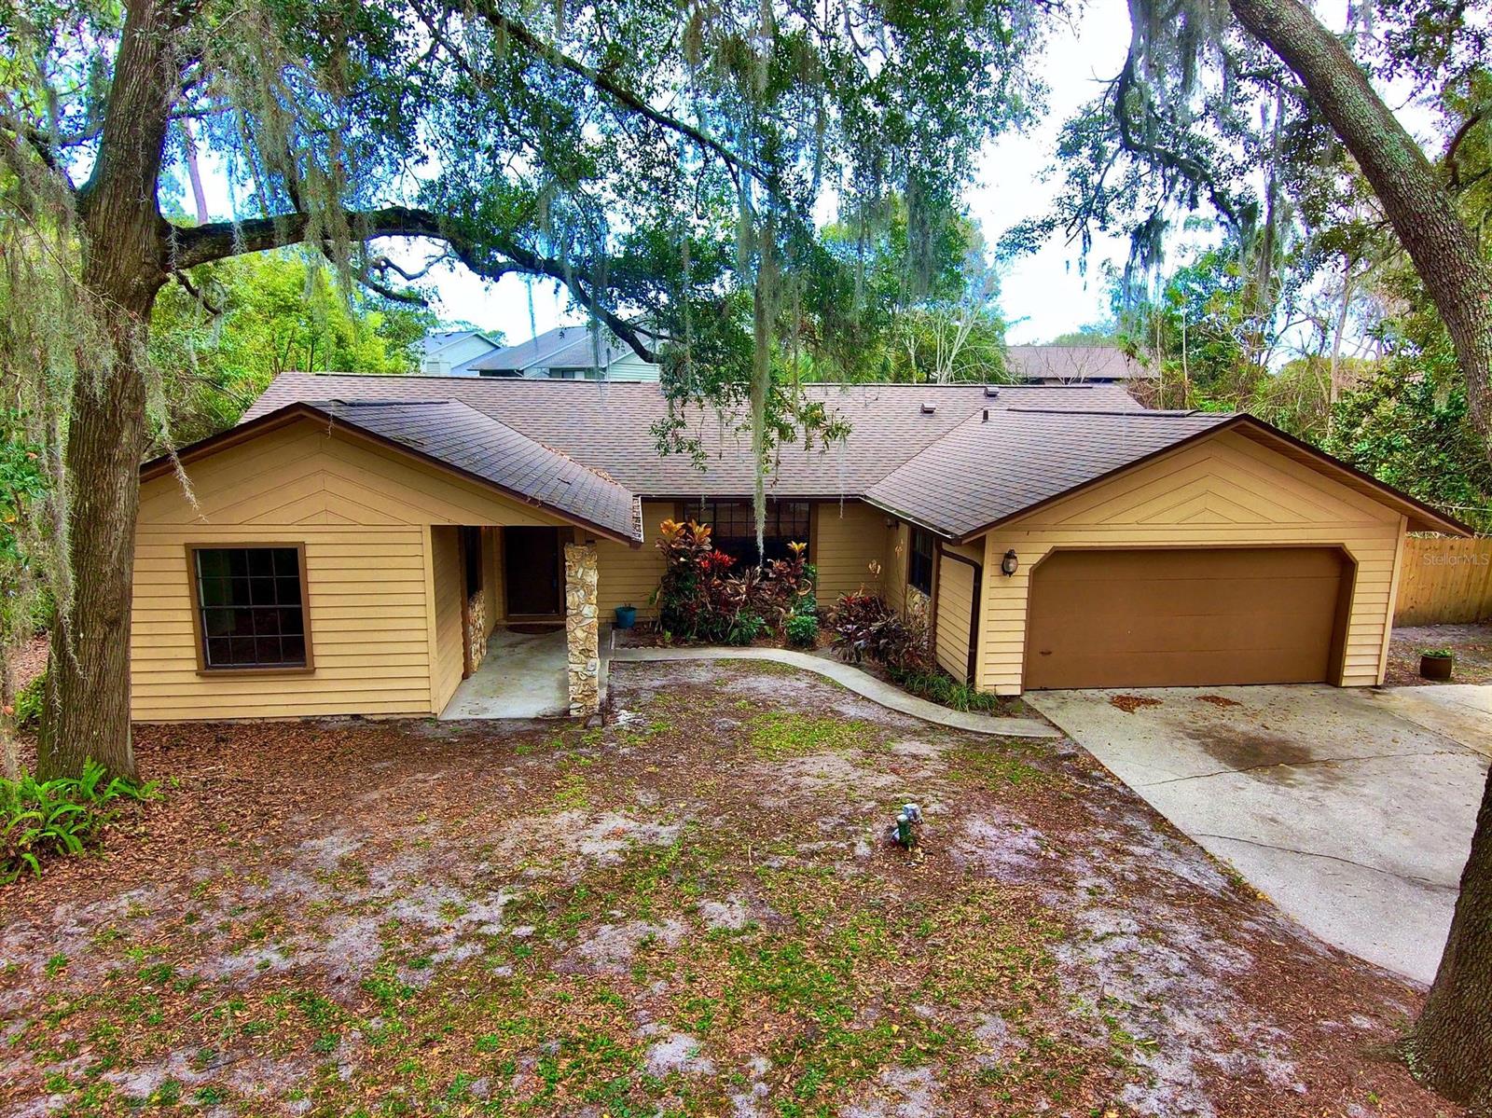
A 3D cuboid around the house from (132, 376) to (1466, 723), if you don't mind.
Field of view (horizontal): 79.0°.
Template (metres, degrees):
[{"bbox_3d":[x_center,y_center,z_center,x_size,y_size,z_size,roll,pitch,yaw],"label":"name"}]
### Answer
[{"bbox_3d":[-0.097,-1.439,18.705,19.590,4.460,15.340,0,10,-7],"label":"house"}]

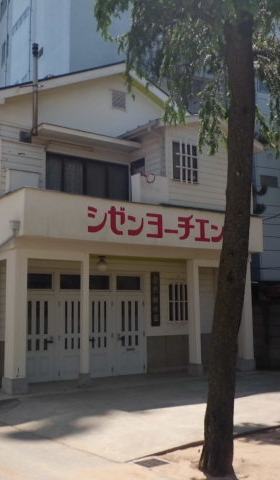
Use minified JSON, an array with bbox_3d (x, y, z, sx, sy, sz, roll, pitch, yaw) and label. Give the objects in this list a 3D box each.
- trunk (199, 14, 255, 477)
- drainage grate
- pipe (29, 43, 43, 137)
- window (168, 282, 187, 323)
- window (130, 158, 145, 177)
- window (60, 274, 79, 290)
[{"bbox_3d":[1.040,-0.092,6.389,0.450,5.112,0.400,4,-6,8],"label":"trunk"},{"bbox_3d":[0.134,2.509,6.404,0.291,0.040,0.267,4,-9,-35],"label":"drainage grate"},{"bbox_3d":[-2.499,-3.618,13.736,0.200,2.318,0.200,5,-9,-35],"label":"pipe"},{"bbox_3d":[1.024,1.643,15.137,0.757,1.057,0.120,4,-9,-35],"label":"window"},{"bbox_3d":[-0.055,-1.736,14.913,0.120,0.708,0.640,4,-9,-35],"label":"window"},{"bbox_3d":[-1.683,1.046,14.161,0.628,0.377,0.080,5,-9,-35],"label":"window"}]

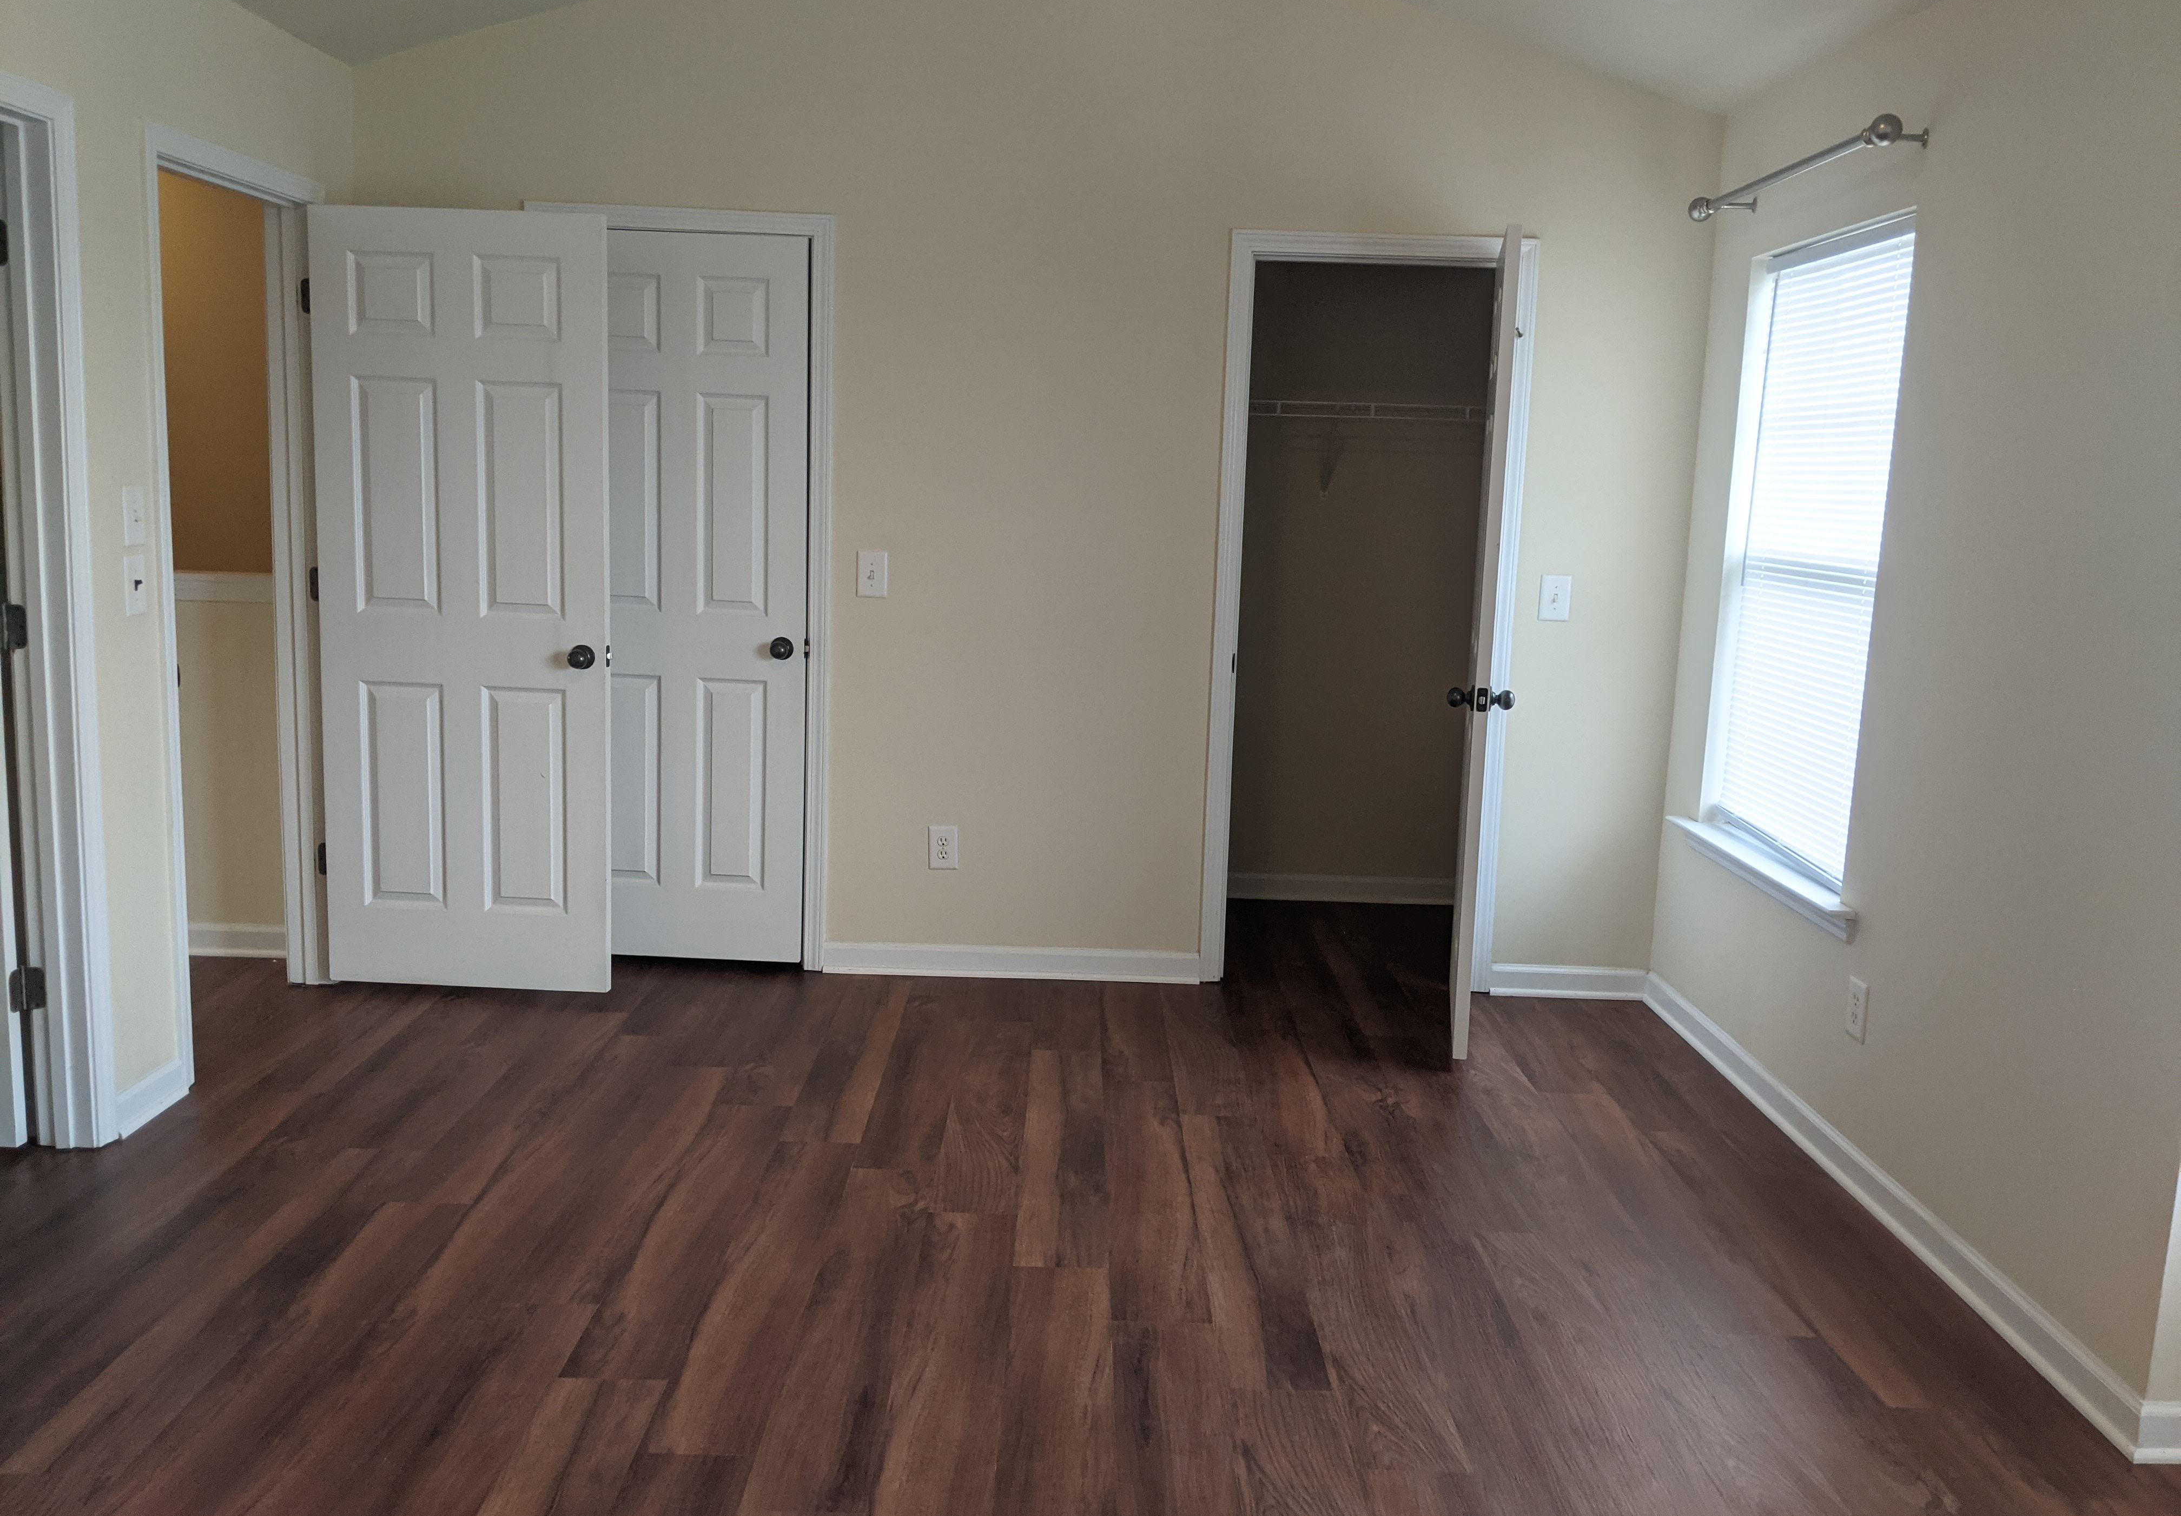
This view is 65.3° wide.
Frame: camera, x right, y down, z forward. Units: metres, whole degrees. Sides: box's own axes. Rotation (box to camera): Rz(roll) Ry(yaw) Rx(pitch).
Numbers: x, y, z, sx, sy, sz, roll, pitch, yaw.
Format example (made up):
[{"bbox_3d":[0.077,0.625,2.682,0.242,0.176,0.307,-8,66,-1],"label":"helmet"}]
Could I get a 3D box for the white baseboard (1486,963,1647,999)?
[{"bbox_3d":[1.390,0.649,4.922,0.475,0.086,0.025,2,9,0],"label":"white baseboard"}]

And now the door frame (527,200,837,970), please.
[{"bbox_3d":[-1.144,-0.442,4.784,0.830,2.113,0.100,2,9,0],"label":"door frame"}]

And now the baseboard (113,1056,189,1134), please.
[{"bbox_3d":[-2.028,0.729,3.677,0.025,0.086,0.255,2,9,0],"label":"baseboard"}]

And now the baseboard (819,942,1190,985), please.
[{"bbox_3d":[-0.225,0.596,4.909,1.083,0.086,0.025,2,9,0],"label":"baseboard"}]

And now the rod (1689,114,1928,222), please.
[{"bbox_3d":[1.621,-1.329,3.881,0.148,0.068,1.110,2,9,0],"label":"rod"}]

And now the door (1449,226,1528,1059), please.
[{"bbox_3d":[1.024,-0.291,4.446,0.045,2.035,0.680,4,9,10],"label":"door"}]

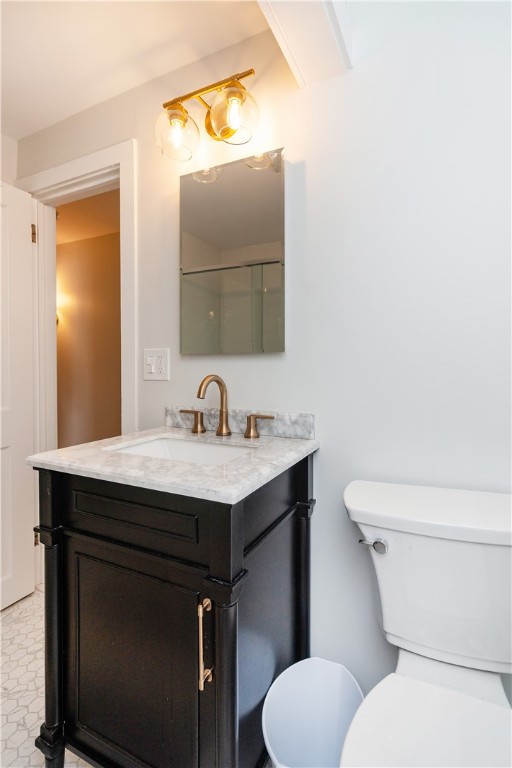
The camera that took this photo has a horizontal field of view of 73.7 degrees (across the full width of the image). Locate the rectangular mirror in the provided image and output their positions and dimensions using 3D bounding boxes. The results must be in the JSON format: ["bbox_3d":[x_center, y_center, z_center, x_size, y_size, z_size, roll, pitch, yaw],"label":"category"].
[{"bbox_3d":[-0.088,-0.432,1.186,0.405,0.652,0.025,0,1,24],"label":"rectangular mirror"}]

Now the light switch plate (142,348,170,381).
[{"bbox_3d":[-0.387,-0.075,1.333,0.123,0.122,0.008,0,1,24],"label":"light switch plate"}]

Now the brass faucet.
[{"bbox_3d":[-0.136,0.072,1.096,0.052,0.200,0.186,0,1,25],"label":"brass faucet"}]

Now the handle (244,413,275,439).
[{"bbox_3d":[0.010,0.136,1.099,0.105,0.073,0.051,0,1,25],"label":"handle"}]

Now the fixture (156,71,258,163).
[{"bbox_3d":[-0.161,-0.872,1.128,0.370,0.194,0.176,0,1,24],"label":"fixture"}]

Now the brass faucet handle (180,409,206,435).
[{"bbox_3d":[-0.228,0.135,1.228,0.105,0.073,0.051,0,1,25],"label":"brass faucet handle"}]

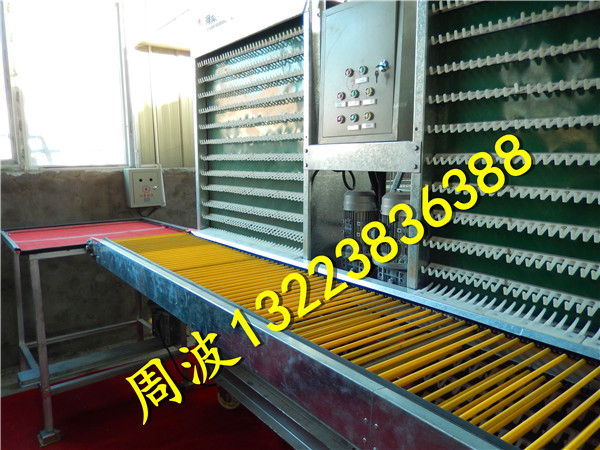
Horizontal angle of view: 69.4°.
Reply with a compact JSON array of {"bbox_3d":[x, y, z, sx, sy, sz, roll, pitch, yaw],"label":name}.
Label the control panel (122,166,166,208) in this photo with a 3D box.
[{"bbox_3d":[-1.065,-0.255,2.970,0.222,0.255,0.150,-7,10,-34],"label":"control panel"}]

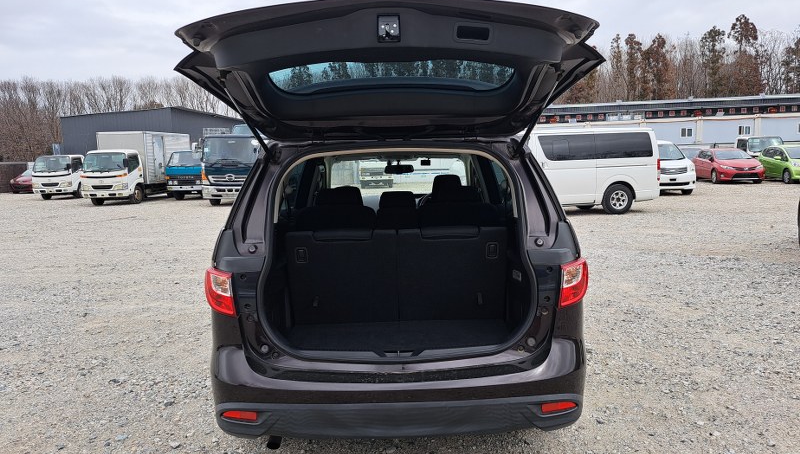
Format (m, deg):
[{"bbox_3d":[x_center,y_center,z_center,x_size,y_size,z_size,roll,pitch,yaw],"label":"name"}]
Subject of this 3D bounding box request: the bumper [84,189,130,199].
[{"bbox_3d":[-10.202,-1.141,19.428,1.680,0.330,0.300,-1,7,0],"label":"bumper"}]

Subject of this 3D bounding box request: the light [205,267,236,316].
[{"bbox_3d":[-0.775,0.287,2.446,0.180,0.200,0.260,-1,7,1],"label":"light"}]

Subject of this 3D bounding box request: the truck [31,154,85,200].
[{"bbox_3d":[-14.883,-2.378,25.745,1.700,1.980,4.800,-2,7,-6],"label":"truck"}]

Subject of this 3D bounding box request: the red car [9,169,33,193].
[{"bbox_3d":[-20.665,-2.786,32.332,1.720,1.420,4.400,-2,7,-5],"label":"red car"}]

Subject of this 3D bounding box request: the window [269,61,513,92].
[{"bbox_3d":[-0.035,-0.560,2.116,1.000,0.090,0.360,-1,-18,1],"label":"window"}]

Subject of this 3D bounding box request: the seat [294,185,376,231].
[{"bbox_3d":[-0.425,0.139,4.066,0.540,0.880,0.760,-1,7,1],"label":"seat"}]

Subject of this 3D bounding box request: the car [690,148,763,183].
[{"bbox_3d":[14.314,-2.706,24.527,1.760,1.460,4.280,0,7,14],"label":"car"}]

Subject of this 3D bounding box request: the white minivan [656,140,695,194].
[{"bbox_3d":[8.502,-2.143,19.713,1.700,1.850,4.600,-2,7,-2],"label":"white minivan"}]

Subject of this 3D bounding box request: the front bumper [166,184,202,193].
[{"bbox_3d":[-8.355,-1.512,21.867,1.600,0.250,0.220,-1,7,0],"label":"front bumper"}]

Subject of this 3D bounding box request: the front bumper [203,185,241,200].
[{"bbox_3d":[-5.817,-1.192,19.259,2.120,0.470,0.350,-1,7,5],"label":"front bumper"}]

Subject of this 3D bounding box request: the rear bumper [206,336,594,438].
[{"bbox_3d":[0.000,0.646,2.532,1.700,0.440,0.440,-1,7,1],"label":"rear bumper"}]

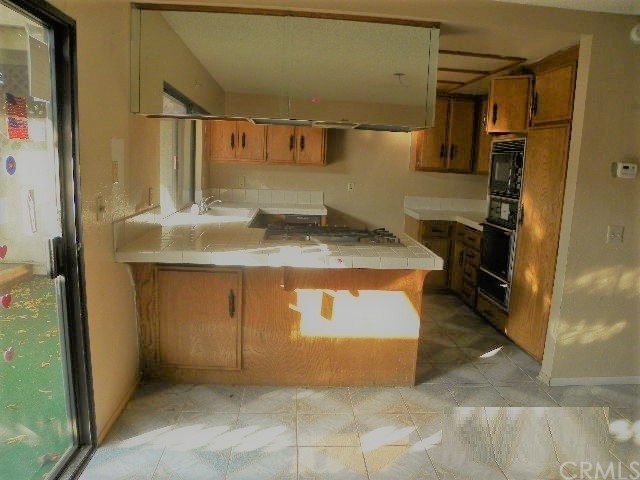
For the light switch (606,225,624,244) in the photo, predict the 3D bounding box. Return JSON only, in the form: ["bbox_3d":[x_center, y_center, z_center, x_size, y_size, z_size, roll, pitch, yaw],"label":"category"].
[{"bbox_3d":[1.938,-0.035,3.154,0.115,0.115,0.012,2,9,-3],"label":"light switch"}]

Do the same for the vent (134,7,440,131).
[{"bbox_3d":[-0.202,-1.041,3.053,1.780,0.600,0.520,2,9,-3],"label":"vent"}]

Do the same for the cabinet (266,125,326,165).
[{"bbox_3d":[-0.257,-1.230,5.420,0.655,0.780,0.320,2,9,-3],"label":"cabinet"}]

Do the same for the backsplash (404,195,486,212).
[{"bbox_3d":[1.530,-0.432,5.810,1.010,0.155,0.020,2,9,-3],"label":"backsplash"}]

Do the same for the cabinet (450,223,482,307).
[{"bbox_3d":[1.773,0.294,4.910,0.600,0.870,0.750,2,9,-3],"label":"cabinet"}]

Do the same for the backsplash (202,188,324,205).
[{"bbox_3d":[-0.670,-0.501,5.678,1.410,0.157,0.020,2,9,-3],"label":"backsplash"}]

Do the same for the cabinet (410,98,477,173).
[{"bbox_3d":[1.420,-1.196,5.517,0.670,0.830,0.320,2,9,-3],"label":"cabinet"}]

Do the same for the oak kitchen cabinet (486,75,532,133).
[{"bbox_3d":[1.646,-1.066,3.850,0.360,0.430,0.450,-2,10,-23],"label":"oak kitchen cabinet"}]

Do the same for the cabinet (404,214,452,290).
[{"bbox_3d":[1.250,0.160,5.590,0.440,0.870,0.600,2,9,-3],"label":"cabinet"}]

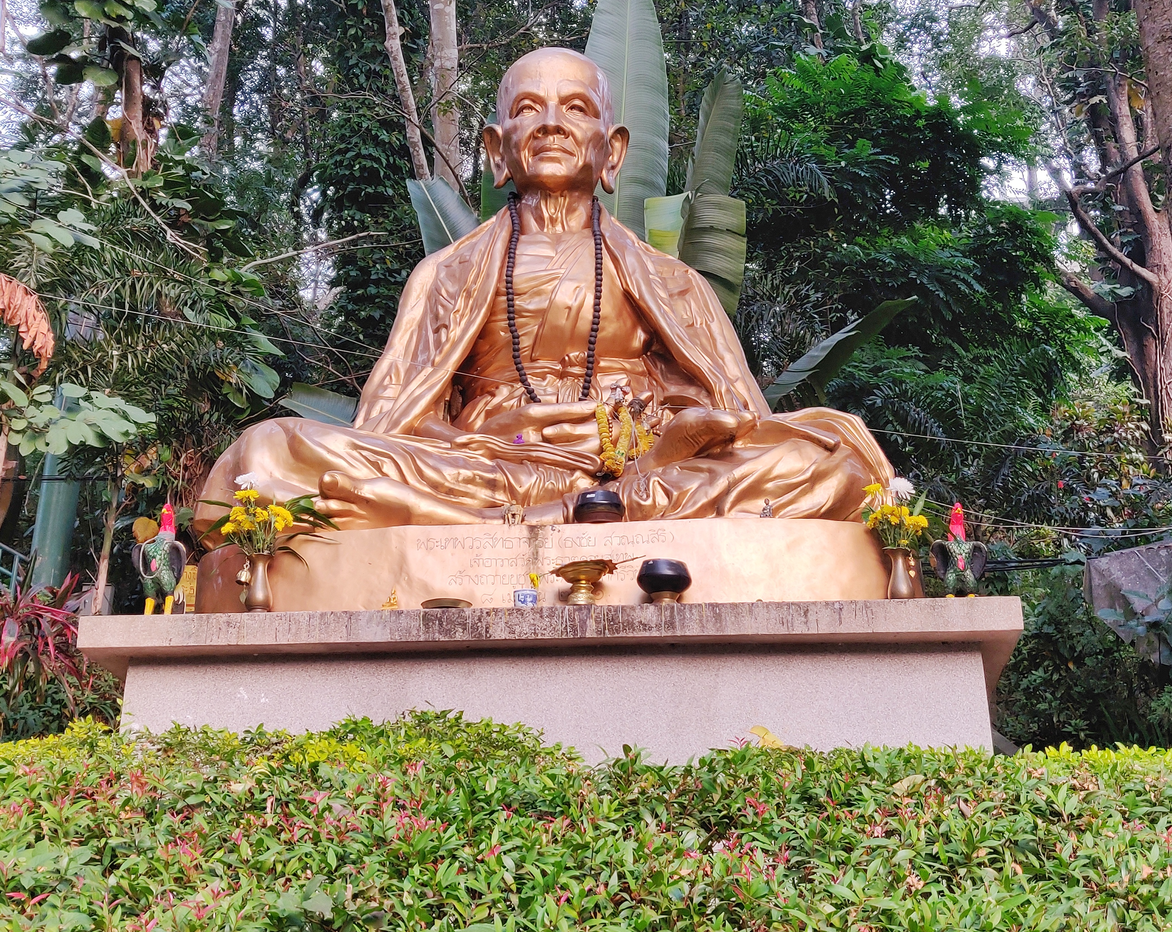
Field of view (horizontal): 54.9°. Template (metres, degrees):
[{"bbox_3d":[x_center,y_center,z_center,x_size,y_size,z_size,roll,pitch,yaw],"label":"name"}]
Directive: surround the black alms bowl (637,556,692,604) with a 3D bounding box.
[{"bbox_3d":[0.303,0.455,4.338,0.205,0.199,0.205,-2,-19,6],"label":"black alms bowl"}]

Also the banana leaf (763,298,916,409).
[{"bbox_3d":[1.578,-0.686,7.168,1.321,0.420,0.400,-34,-19,-11],"label":"banana leaf"}]

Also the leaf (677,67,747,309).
[{"bbox_3d":[0.895,-1.889,7.917,0.500,2.333,0.350,6,-23,8],"label":"leaf"}]

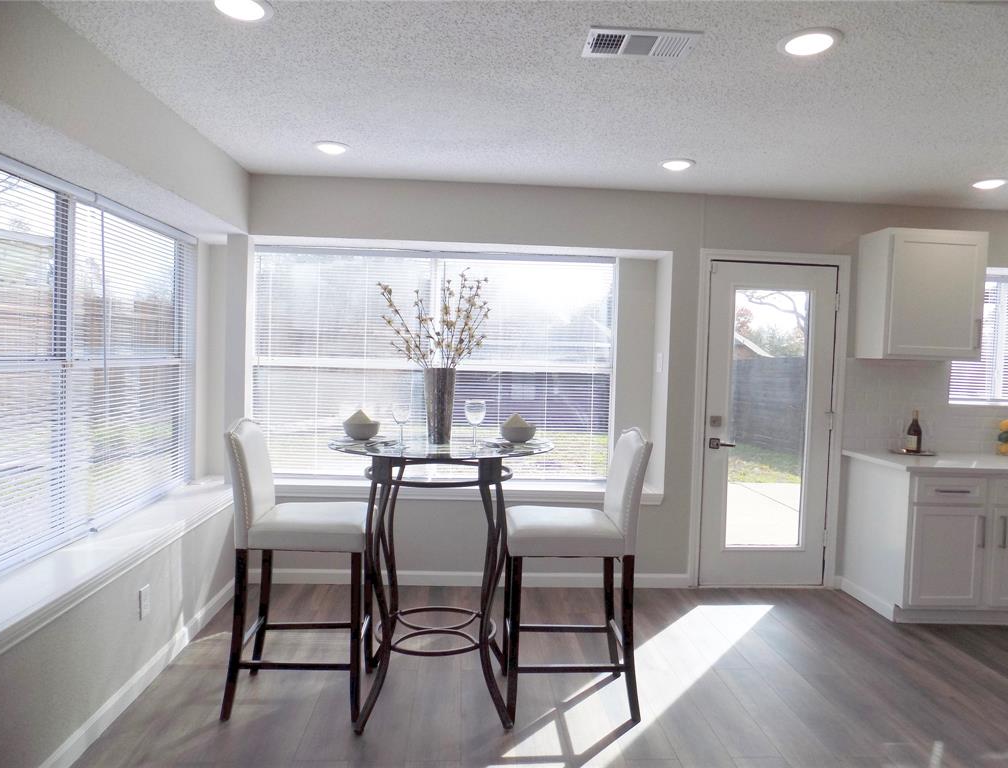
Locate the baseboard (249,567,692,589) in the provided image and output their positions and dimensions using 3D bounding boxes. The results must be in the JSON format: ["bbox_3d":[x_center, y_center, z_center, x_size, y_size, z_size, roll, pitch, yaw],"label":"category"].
[{"bbox_3d":[-0.193,1.205,4.210,2.745,0.095,0.018,2,2,-3],"label":"baseboard"}]

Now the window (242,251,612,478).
[{"bbox_3d":[-0.450,-0.124,4.465,2.345,1.485,0.045,2,2,-3],"label":"window"}]

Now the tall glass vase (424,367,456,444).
[{"bbox_3d":[-0.249,0.082,2.691,0.126,0.302,0.126,2,2,-4],"label":"tall glass vase"}]

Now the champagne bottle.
[{"bbox_3d":[2.527,0.294,4.193,0.082,0.275,0.082,2,2,-3],"label":"champagne bottle"}]

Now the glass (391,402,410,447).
[{"bbox_3d":[-0.380,0.154,2.546,0.070,0.166,0.070,2,2,-4],"label":"glass"}]

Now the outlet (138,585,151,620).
[{"bbox_3d":[-1.473,0.897,2.799,0.009,0.120,0.076,2,2,-4],"label":"outlet"}]

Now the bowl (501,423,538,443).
[{"bbox_3d":[0.061,0.203,2.786,0.144,0.065,0.144,2,2,0],"label":"bowl"}]

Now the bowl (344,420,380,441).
[{"bbox_3d":[-0.574,0.191,2.751,0.148,0.073,0.148,2,2,-3],"label":"bowl"}]

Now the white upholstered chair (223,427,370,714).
[{"bbox_3d":[-0.807,0.719,2.799,0.545,1.143,0.445,2,2,-3],"label":"white upholstered chair"}]

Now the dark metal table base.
[{"bbox_3d":[-0.269,0.769,2.799,0.588,1.055,0.580,2,2,-4],"label":"dark metal table base"}]

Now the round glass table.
[{"bbox_3d":[-0.271,0.762,2.791,0.910,1.067,0.910,2,2,-4],"label":"round glass table"}]

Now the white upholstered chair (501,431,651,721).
[{"bbox_3d":[0.276,0.747,2.865,0.560,1.143,0.445,2,2,-3],"label":"white upholstered chair"}]

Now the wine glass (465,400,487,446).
[{"bbox_3d":[-0.113,0.152,2.717,0.083,0.185,0.083,2,2,-3],"label":"wine glass"}]

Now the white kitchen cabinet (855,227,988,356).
[{"bbox_3d":[2.497,-0.520,4.096,0.590,0.755,0.325,2,2,-4],"label":"white kitchen cabinet"}]

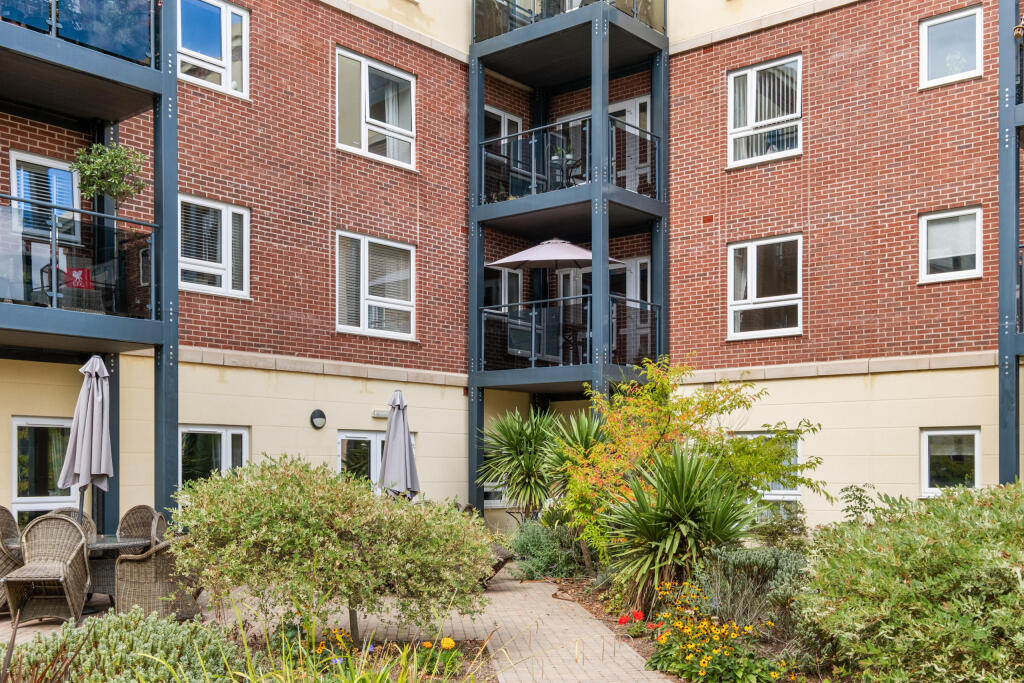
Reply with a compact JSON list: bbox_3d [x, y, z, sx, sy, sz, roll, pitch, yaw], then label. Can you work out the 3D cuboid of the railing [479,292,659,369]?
[{"bbox_3d":[0.984,0.000,18.000,2.700,1.200,1.750,-3,-4,38],"label":"railing"}]

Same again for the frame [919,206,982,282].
[{"bbox_3d":[6.401,-1.383,14.931,0.884,1.015,0.120,-3,-4,40],"label":"frame"}]

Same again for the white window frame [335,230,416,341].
[{"bbox_3d":[-2.180,-0.870,16.580,0.100,1.600,1.700,-3,-5,41],"label":"white window frame"}]

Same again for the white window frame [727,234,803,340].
[{"bbox_3d":[4.153,-0.876,16.778,1.293,1.630,0.120,-3,-4,40],"label":"white window frame"}]

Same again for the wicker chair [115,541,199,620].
[{"bbox_3d":[-3.471,2.296,10.200,0.670,0.890,0.620,0,-3,7],"label":"wicker chair"}]

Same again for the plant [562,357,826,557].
[{"bbox_3d":[1.942,1.380,11.400,2.650,2.400,2.300,0,-3,0],"label":"plant"}]

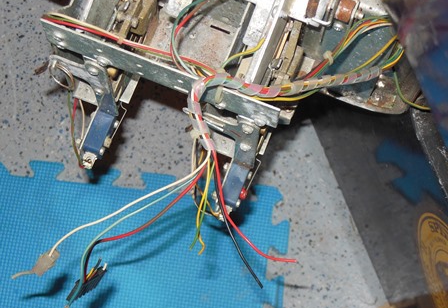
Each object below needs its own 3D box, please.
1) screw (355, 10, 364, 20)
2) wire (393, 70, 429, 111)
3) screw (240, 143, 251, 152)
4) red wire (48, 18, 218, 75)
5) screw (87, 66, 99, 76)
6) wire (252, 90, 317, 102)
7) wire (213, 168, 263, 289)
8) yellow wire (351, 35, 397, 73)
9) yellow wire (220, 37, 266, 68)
[{"bbox_3d":[0.098,-0.102,0.620,0.006,0.006,0.006,24,94,9],"label":"screw"},{"bbox_3d":[0.137,-0.044,0.635,0.010,0.010,0.039,-44,90,-12],"label":"wire"},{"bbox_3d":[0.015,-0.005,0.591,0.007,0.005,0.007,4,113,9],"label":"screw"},{"bbox_3d":[-0.065,-0.077,0.600,0.126,0.008,0.005,17,74,0],"label":"red wire"},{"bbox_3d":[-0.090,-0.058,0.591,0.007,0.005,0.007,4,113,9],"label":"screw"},{"bbox_3d":[0.043,-0.040,0.607,0.047,0.005,0.006,-7,74,-6],"label":"wire"},{"bbox_3d":[0.006,0.049,0.560,0.007,0.012,0.087,-20,69,-6],"label":"wire"},{"bbox_3d":[0.109,-0.071,0.615,0.043,0.008,0.005,-38,77,0],"label":"yellow wire"},{"bbox_3d":[0.015,-0.070,0.603,0.037,0.010,0.005,-30,76,9],"label":"yellow wire"}]

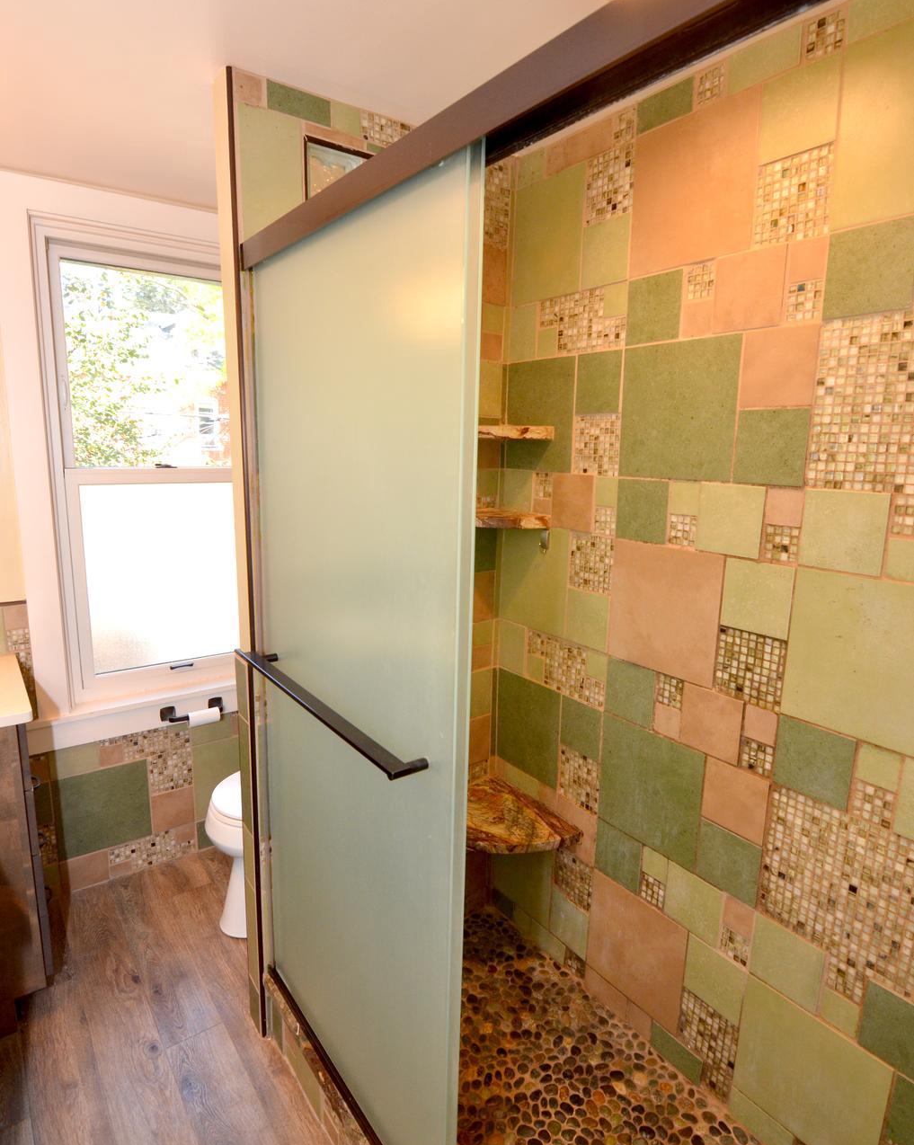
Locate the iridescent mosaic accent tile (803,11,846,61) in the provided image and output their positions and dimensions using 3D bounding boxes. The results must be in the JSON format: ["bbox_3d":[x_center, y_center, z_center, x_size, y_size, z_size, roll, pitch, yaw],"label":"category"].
[{"bbox_3d":[0.665,-0.966,1.103,0.008,0.064,0.070,-6,12,-35],"label":"iridescent mosaic accent tile"}]

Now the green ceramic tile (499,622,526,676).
[{"bbox_3d":[0.183,0.247,1.974,0.012,0.152,0.138,-7,12,-36],"label":"green ceramic tile"}]

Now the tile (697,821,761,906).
[{"bbox_3d":[0.622,0.660,1.399,0.010,0.145,0.148,-6,13,-35],"label":"tile"}]

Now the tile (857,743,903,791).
[{"bbox_3d":[0.797,0.370,1.155,0.010,0.072,0.072,-7,13,-36],"label":"tile"}]

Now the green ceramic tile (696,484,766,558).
[{"bbox_3d":[0.590,-0.113,1.321,0.010,0.150,0.150,-6,13,-35],"label":"green ceramic tile"}]

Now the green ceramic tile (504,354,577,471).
[{"bbox_3d":[0.233,-0.440,1.730,0.010,0.298,0.254,-8,14,-38],"label":"green ceramic tile"}]

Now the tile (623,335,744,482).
[{"bbox_3d":[0.508,-0.367,1.420,0.011,0.298,0.298,-6,12,-35],"label":"tile"}]

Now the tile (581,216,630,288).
[{"bbox_3d":[0.377,-0.802,1.540,0.010,0.150,0.149,-7,13,-36],"label":"tile"}]

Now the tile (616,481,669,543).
[{"bbox_3d":[0.462,-0.150,1.516,0.010,0.150,0.150,-6,12,-35],"label":"tile"}]

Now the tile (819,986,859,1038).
[{"bbox_3d":[0.788,0.899,1.256,0.010,0.071,0.071,-8,14,-38],"label":"tile"}]

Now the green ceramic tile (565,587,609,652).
[{"bbox_3d":[0.365,0.131,1.697,0.010,0.150,0.150,-6,12,-35],"label":"green ceramic tile"}]

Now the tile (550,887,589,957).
[{"bbox_3d":[0.343,1.061,1.854,0.010,0.146,0.146,-8,14,-38],"label":"tile"}]

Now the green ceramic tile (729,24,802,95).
[{"bbox_3d":[0.601,-0.994,1.192,0.012,0.076,0.149,-7,12,-36],"label":"green ceramic tile"}]

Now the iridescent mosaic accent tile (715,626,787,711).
[{"bbox_3d":[0.638,0.206,1.332,0.012,0.149,0.146,-7,12,-36],"label":"iridescent mosaic accent tile"}]

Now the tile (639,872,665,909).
[{"bbox_3d":[0.511,0.824,1.595,0.011,0.074,0.074,-6,12,-35],"label":"tile"}]

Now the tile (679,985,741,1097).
[{"bbox_3d":[0.617,1.157,1.510,0.012,0.221,0.149,-7,12,-36],"label":"tile"}]

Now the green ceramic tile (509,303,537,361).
[{"bbox_3d":[0.201,-0.702,1.797,0.010,0.152,0.113,-7,13,-36],"label":"green ceramic tile"}]

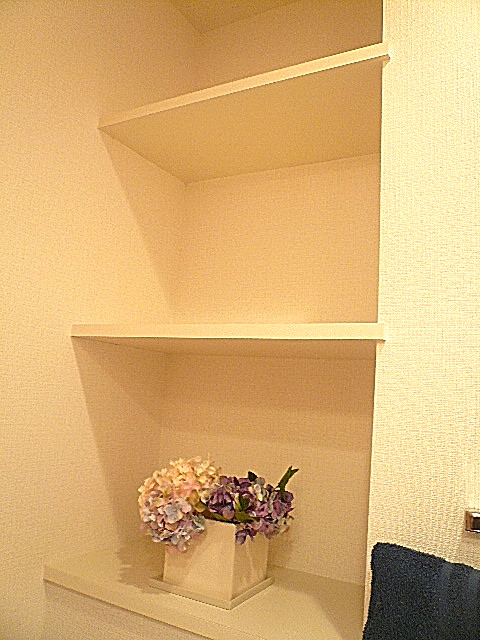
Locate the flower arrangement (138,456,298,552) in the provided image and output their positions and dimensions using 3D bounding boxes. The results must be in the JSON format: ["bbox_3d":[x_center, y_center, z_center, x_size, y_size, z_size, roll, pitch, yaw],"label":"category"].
[{"bbox_3d":[-0.046,0.333,0.942,0.270,0.153,0.180,0,-10,29],"label":"flower arrangement"}]

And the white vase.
[{"bbox_3d":[-0.043,0.420,0.958,0.164,0.130,0.165,0,-10,29],"label":"white vase"}]

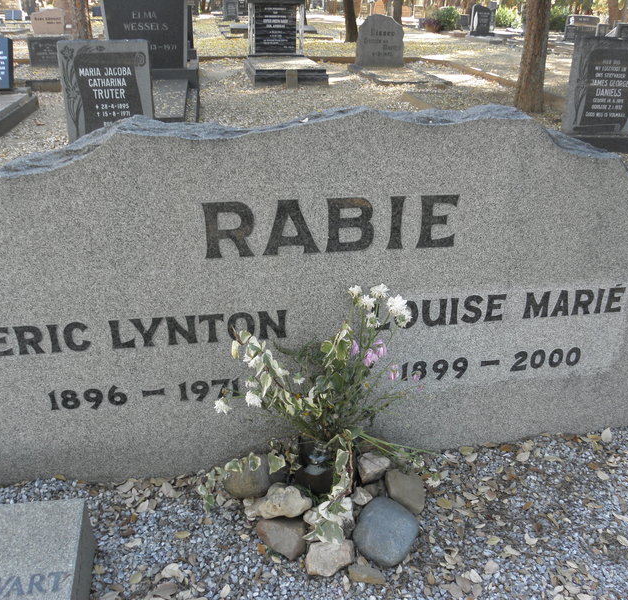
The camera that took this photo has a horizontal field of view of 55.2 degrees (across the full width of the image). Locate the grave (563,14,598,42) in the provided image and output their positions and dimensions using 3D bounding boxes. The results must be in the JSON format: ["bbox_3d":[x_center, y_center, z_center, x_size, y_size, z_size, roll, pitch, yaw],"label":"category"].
[{"bbox_3d":[7.056,-7.120,15.795,0.878,0.664,0.234,6,28,11],"label":"grave"}]

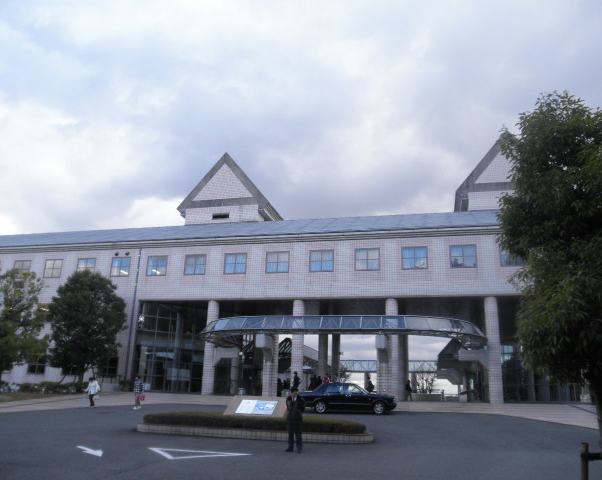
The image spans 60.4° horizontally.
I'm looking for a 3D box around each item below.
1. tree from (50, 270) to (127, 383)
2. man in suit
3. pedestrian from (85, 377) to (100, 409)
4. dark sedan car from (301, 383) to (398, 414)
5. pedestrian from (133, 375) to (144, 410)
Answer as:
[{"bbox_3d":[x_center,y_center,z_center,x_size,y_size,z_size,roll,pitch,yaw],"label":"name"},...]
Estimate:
[{"bbox_3d":[-16.667,6.822,40.545,5.800,9.100,5.800,1,-16,0],"label":"tree"},{"bbox_3d":[-0.123,5.018,14.482,0.550,1.700,0.400,-2,-16,12],"label":"man in suit"},{"bbox_3d":[-11.050,8.083,27.513,0.580,1.560,0.450,-3,-17,16],"label":"pedestrian"},{"bbox_3d":[2.320,7.609,25.012,4.690,1.450,1.720,-1,-16,10],"label":"dark sedan car"},{"bbox_3d":[-8.208,7.767,26.322,0.480,1.620,0.420,-11,-20,36],"label":"pedestrian"}]

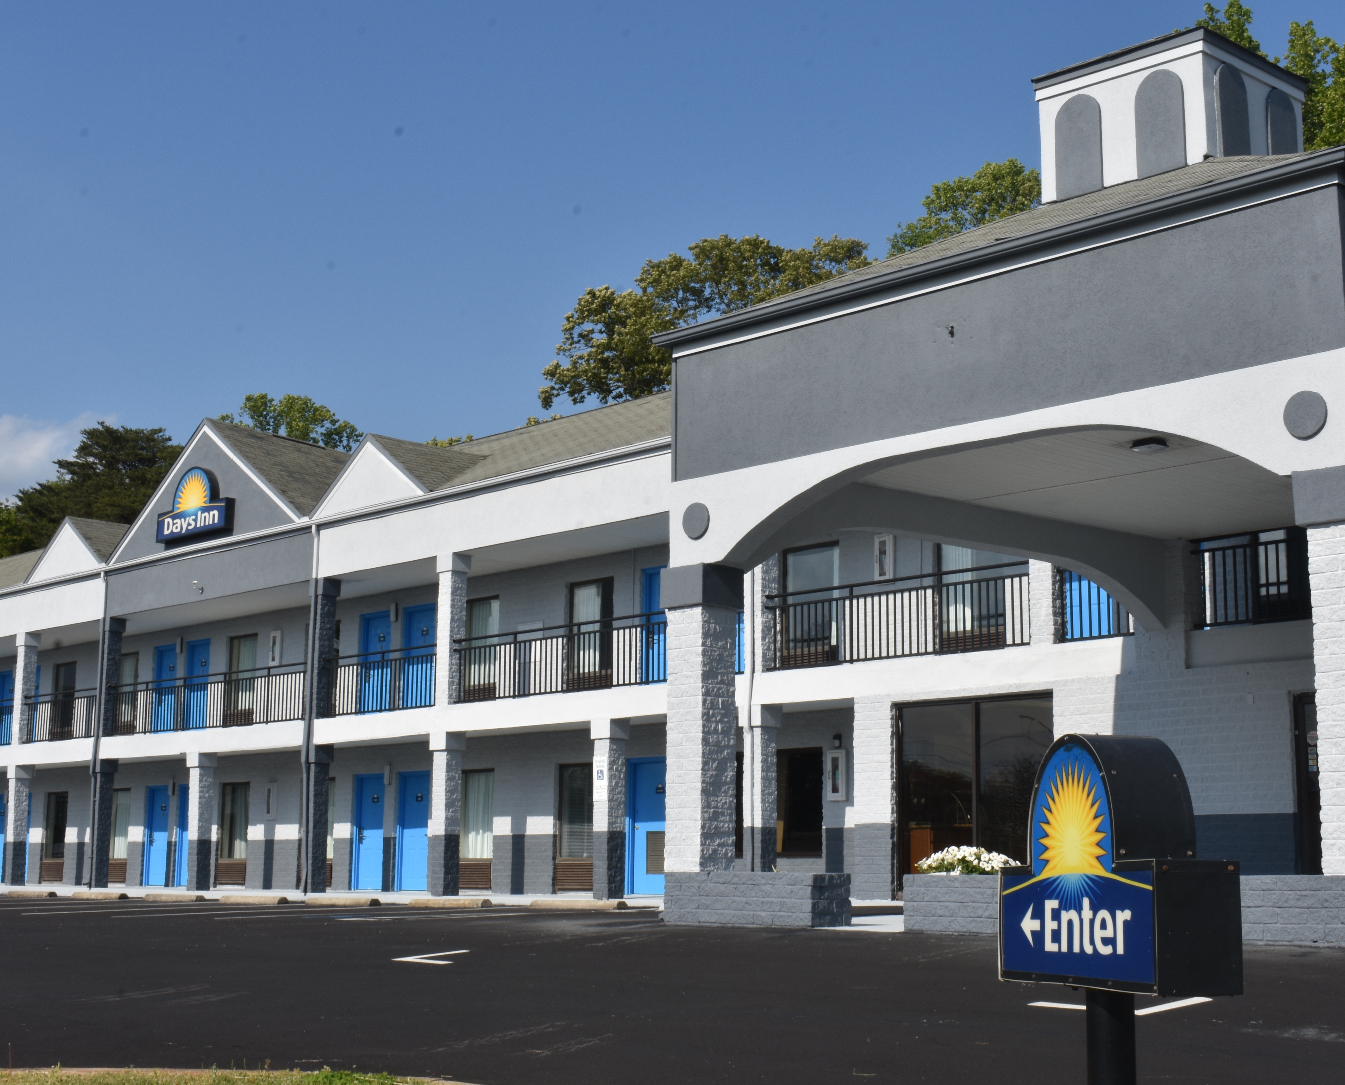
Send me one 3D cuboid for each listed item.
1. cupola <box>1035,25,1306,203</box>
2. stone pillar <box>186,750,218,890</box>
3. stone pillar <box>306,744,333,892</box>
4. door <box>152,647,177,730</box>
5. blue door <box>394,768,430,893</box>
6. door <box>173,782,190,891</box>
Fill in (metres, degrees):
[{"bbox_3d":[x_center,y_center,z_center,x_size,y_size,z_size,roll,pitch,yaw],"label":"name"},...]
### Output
[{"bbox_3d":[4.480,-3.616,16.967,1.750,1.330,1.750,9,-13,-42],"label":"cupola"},{"bbox_3d":[-8.818,5.194,35.348,0.404,2.565,0.404,9,-13,-43],"label":"stone pillar"},{"bbox_3d":[-6.055,4.697,32.238,0.410,2.480,0.410,9,-13,-42],"label":"stone pillar"},{"bbox_3d":[-10.733,3.219,40.051,0.090,2.069,1.019,9,-13,-43],"label":"door"},{"bbox_3d":[-4.533,5.086,33.184,0.120,2.050,1.040,9,-13,-42],"label":"blue door"},{"bbox_3d":[-9.840,5.966,38.641,0.090,2.069,1.019,9,-13,-43],"label":"door"}]

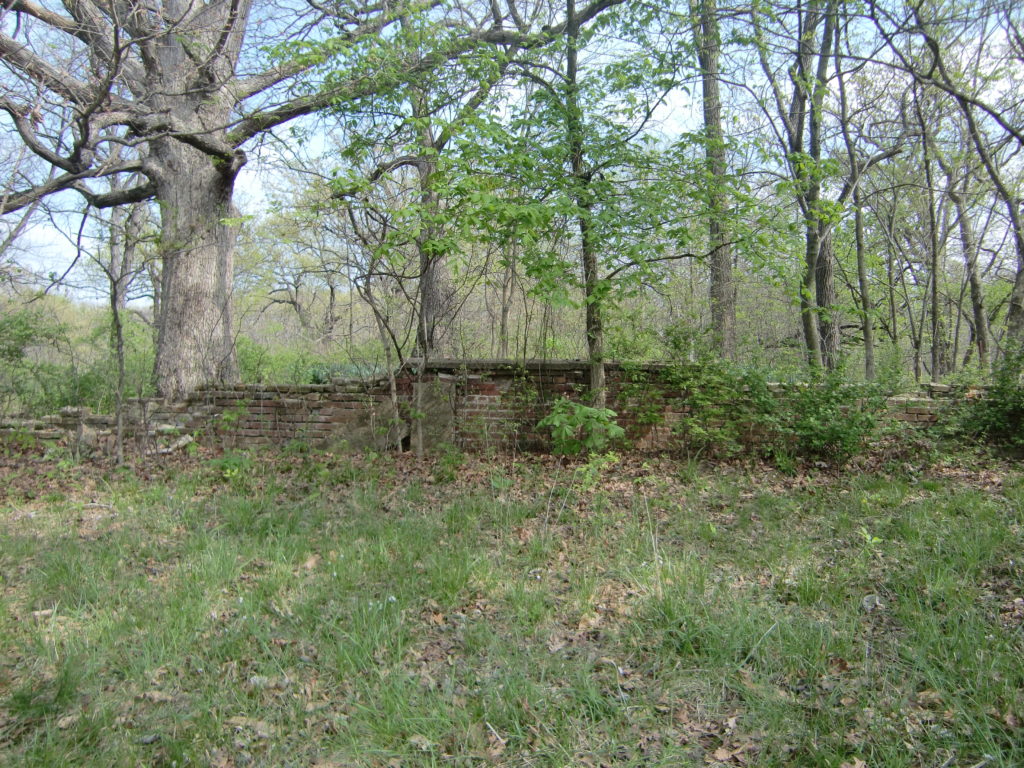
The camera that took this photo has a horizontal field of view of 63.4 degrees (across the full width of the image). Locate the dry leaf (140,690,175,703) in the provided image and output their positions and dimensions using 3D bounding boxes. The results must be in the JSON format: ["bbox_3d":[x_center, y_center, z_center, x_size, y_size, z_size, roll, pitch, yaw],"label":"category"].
[{"bbox_3d":[-1.305,1.151,3.050,0.120,0.025,0.065,0,6,0],"label":"dry leaf"}]

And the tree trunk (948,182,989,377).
[{"bbox_3d":[7.264,-1.621,13.132,0.220,3.082,0.200,-11,6,1],"label":"tree trunk"}]

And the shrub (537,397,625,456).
[{"bbox_3d":[0.591,0.376,7.150,0.760,0.530,0.600,0,6,0],"label":"shrub"}]

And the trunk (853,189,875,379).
[{"bbox_3d":[4.906,-1.363,11.551,0.150,2.688,0.130,-6,6,1],"label":"trunk"}]

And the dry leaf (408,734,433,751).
[{"bbox_3d":[-0.303,1.186,2.740,0.080,0.030,0.065,0,6,0],"label":"dry leaf"}]

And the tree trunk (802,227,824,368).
[{"bbox_3d":[4.398,-1.215,12.081,0.240,2.136,0.220,-3,6,0],"label":"tree trunk"}]

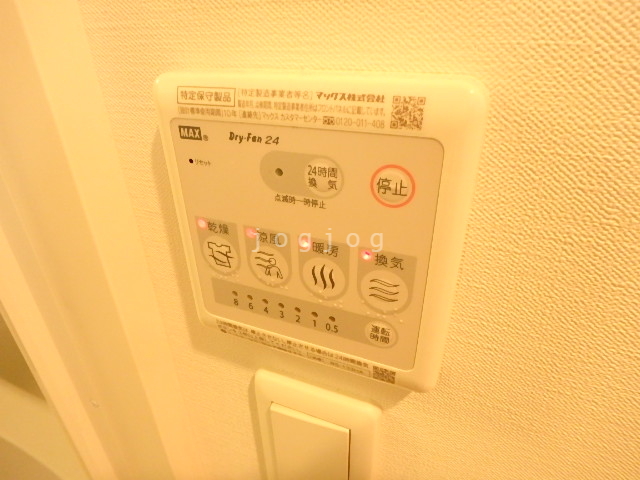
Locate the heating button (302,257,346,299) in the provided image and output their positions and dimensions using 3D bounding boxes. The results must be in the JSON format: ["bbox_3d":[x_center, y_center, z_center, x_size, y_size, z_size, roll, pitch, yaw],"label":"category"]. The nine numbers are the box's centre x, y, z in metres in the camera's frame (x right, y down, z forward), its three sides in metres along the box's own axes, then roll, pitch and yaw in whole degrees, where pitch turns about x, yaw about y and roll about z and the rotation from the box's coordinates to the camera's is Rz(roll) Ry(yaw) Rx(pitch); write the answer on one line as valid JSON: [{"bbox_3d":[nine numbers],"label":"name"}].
[{"bbox_3d":[0.001,0.014,0.148,0.017,0.017,0.003,11,29,21],"label":"heating button"}]

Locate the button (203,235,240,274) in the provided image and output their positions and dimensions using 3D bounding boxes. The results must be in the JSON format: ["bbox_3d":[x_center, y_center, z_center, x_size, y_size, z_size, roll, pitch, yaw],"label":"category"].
[{"bbox_3d":[-0.042,0.006,0.165,0.017,0.017,0.003,11,29,21],"label":"button"}]

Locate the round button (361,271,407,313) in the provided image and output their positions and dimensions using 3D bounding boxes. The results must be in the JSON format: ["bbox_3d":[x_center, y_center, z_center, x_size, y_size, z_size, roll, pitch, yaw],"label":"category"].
[{"bbox_3d":[0.023,0.019,0.140,0.017,0.017,0.003,11,29,21],"label":"round button"}]

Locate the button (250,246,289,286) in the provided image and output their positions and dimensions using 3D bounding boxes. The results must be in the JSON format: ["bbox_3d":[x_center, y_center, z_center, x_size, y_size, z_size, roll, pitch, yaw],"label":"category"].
[{"bbox_3d":[-0.021,0.011,0.159,0.018,0.018,0.004,10,29,20],"label":"button"}]

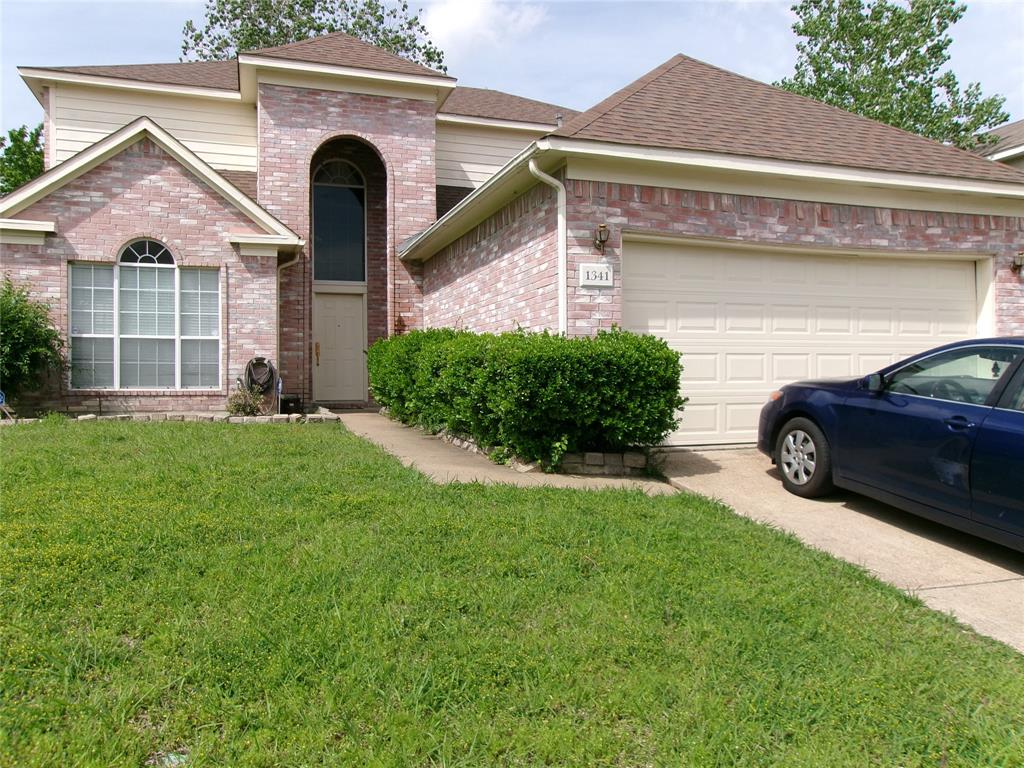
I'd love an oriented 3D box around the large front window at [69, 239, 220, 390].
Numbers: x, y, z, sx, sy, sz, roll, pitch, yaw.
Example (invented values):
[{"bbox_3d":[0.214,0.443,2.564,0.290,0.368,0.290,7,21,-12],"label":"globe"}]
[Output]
[{"bbox_3d":[-5.549,-1.047,12.185,2.094,2.286,0.100,0,-1,-19],"label":"large front window"}]

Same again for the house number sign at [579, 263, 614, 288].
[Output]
[{"bbox_3d":[0.826,-1.055,7.797,0.363,0.239,0.040,0,-1,-19],"label":"house number sign"}]

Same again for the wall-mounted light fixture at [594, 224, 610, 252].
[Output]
[{"bbox_3d":[0.874,-1.389,7.733,0.140,0.300,0.200,0,-1,-19],"label":"wall-mounted light fixture"}]

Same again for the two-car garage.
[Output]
[{"bbox_3d":[3.346,-0.417,8.919,4.880,2.130,0.070,0,-1,-19],"label":"two-car garage"}]

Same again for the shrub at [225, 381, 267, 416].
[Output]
[{"bbox_3d":[-4.077,0.245,12.238,0.560,0.506,0.560,0,-1,-19],"label":"shrub"}]

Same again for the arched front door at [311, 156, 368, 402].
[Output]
[{"bbox_3d":[-3.275,-1.989,15.279,1.046,4.677,0.120,0,-1,-19],"label":"arched front door"}]

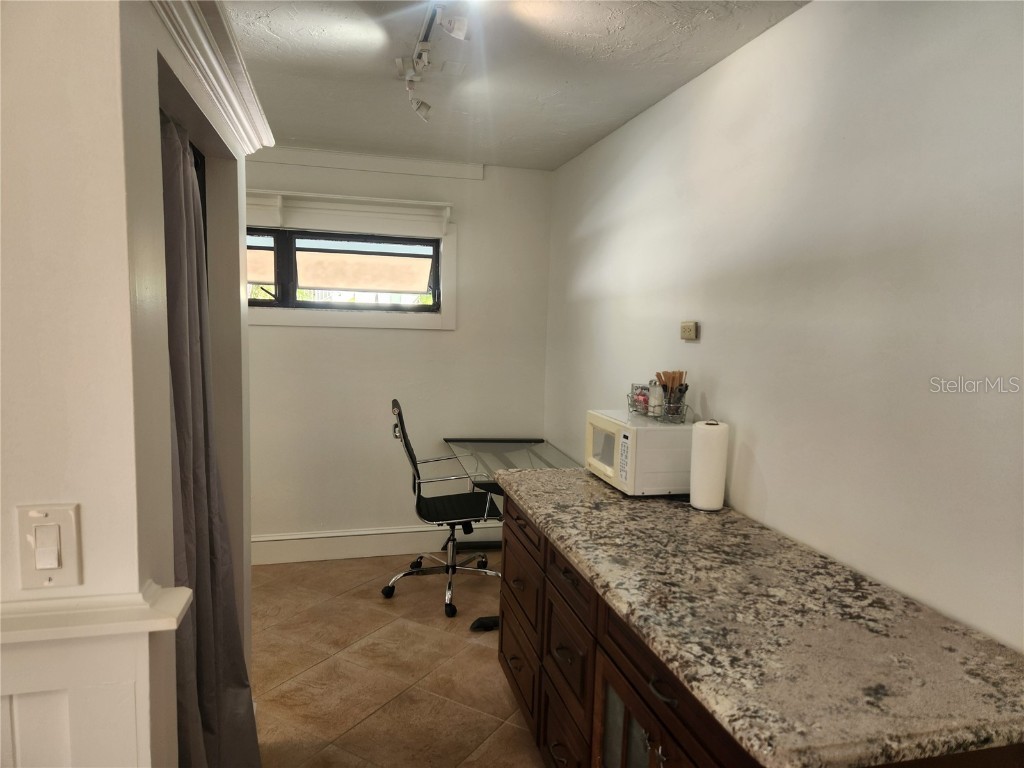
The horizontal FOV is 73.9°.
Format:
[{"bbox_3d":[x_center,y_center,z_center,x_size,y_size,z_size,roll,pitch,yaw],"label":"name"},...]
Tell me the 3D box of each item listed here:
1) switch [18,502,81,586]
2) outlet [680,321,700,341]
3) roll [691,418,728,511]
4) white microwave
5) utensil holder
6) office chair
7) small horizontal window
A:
[{"bbox_3d":[-0.668,0.237,0.984,0.079,0.124,0.012,0,6,-14],"label":"switch"},{"bbox_3d":[0.688,-0.206,2.645,0.022,0.068,0.111,0,6,-14],"label":"outlet"},{"bbox_3d":[0.678,0.279,2.331,0.118,0.285,0.118,2,6,0],"label":"roll"},{"bbox_3d":[0.516,0.259,2.610,0.315,0.256,0.419,0,6,-14],"label":"white microwave"},{"bbox_3d":[0.602,0.068,2.651,0.120,0.120,0.300,-2,7,-27],"label":"utensil holder"},{"bbox_3d":[-0.364,0.633,3.850,0.690,1.111,0.660,1,6,-7],"label":"office chair"},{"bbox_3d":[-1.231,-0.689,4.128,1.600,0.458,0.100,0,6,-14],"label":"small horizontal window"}]

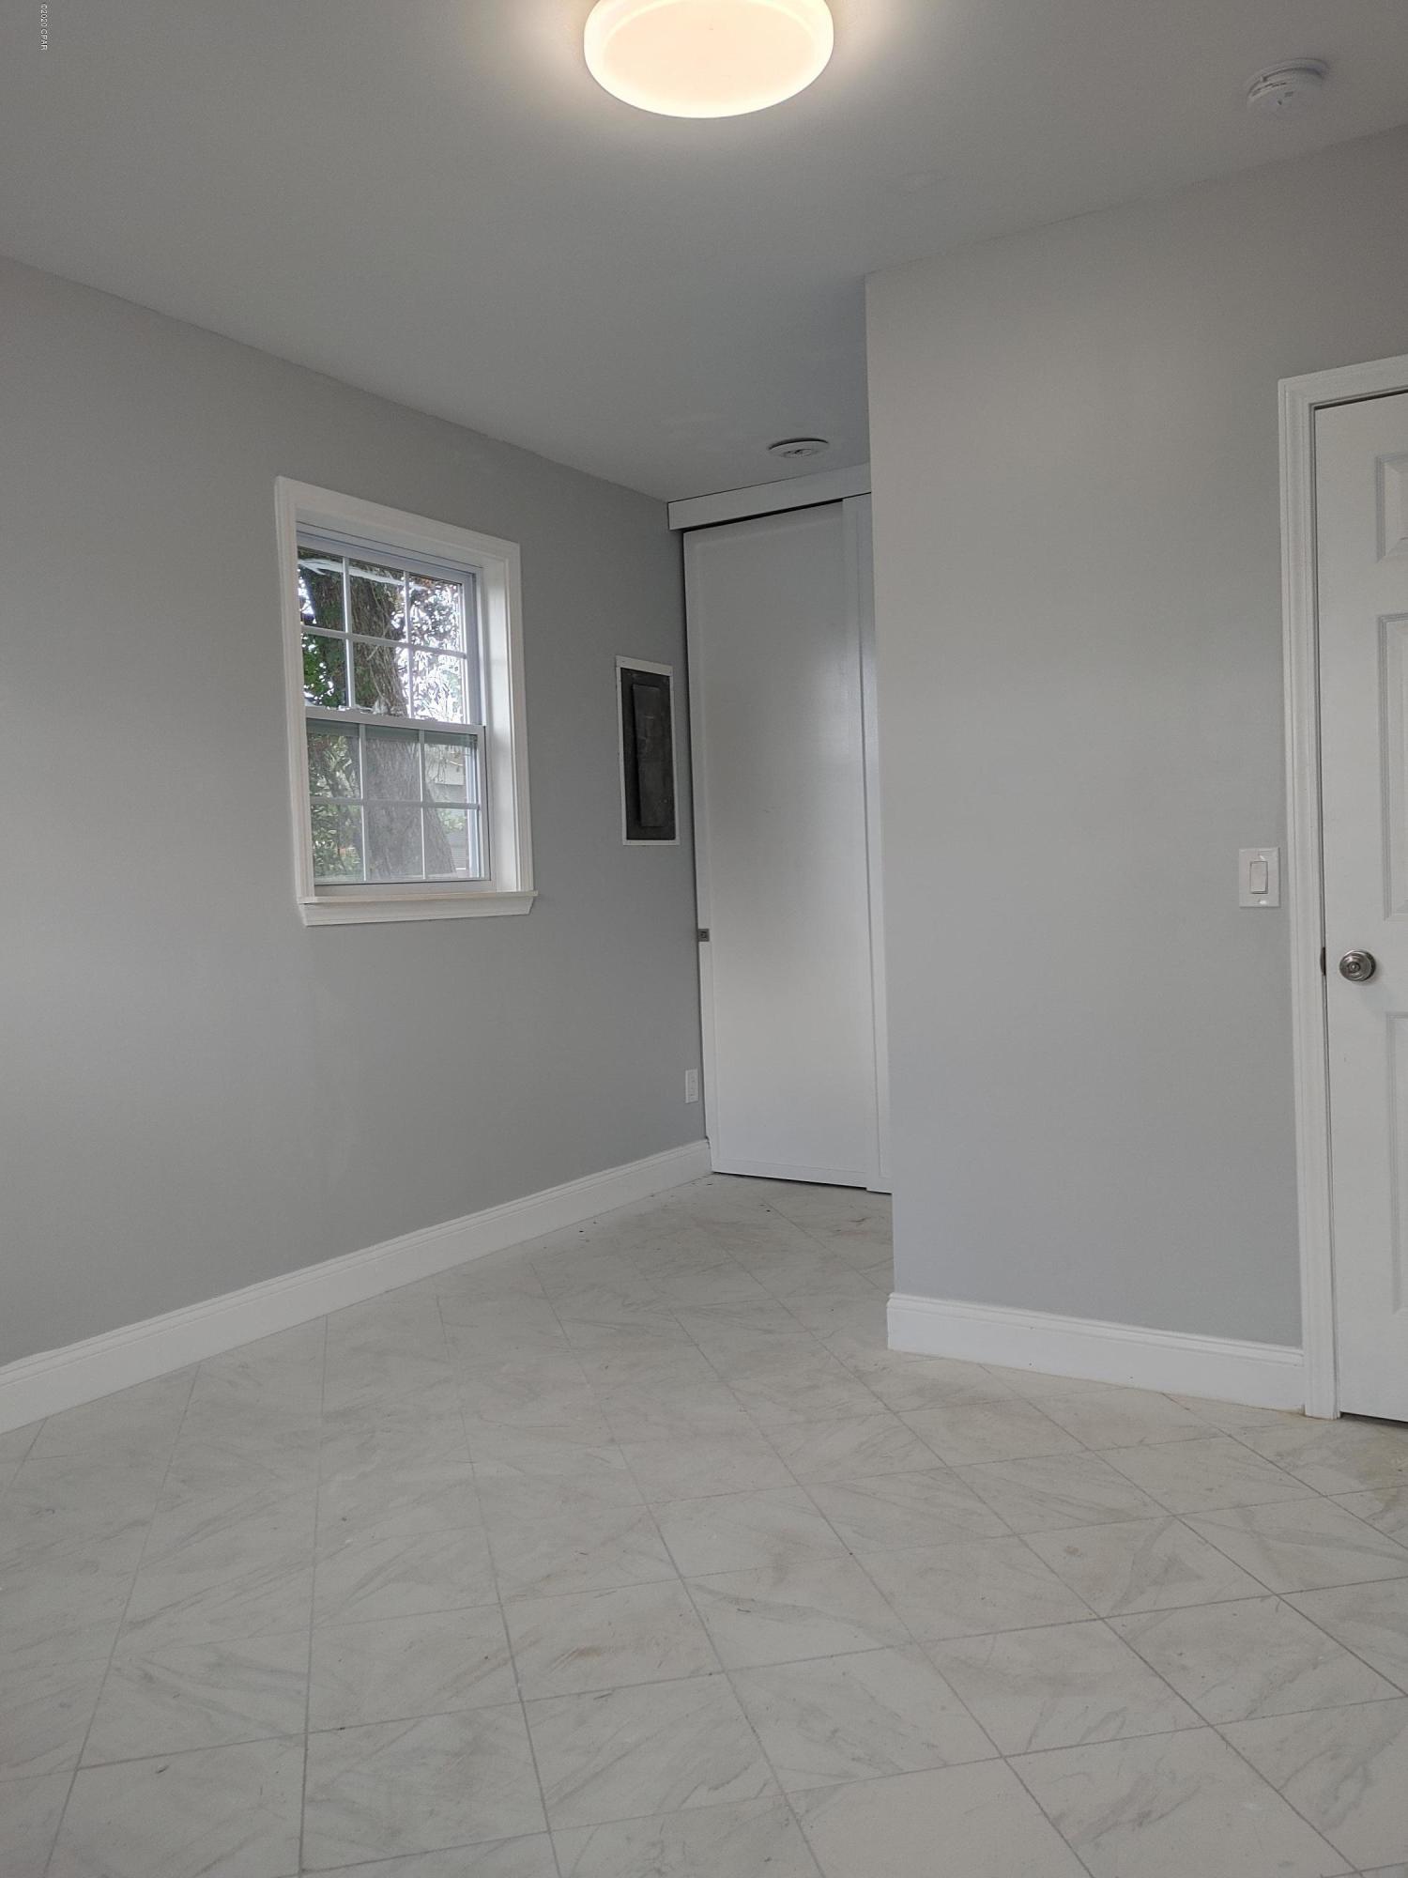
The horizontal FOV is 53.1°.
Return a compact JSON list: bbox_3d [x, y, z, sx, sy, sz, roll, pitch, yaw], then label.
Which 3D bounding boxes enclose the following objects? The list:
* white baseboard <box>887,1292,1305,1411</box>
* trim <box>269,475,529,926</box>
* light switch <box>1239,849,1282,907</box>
[{"bbox_3d":[0.858,0.934,3.218,0.954,0.139,0.017,-1,3,33],"label":"white baseboard"},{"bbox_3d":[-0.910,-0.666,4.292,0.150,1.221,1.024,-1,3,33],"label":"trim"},{"bbox_3d":[1.165,-0.127,2.958,0.078,0.123,0.012,-1,3,33],"label":"light switch"}]

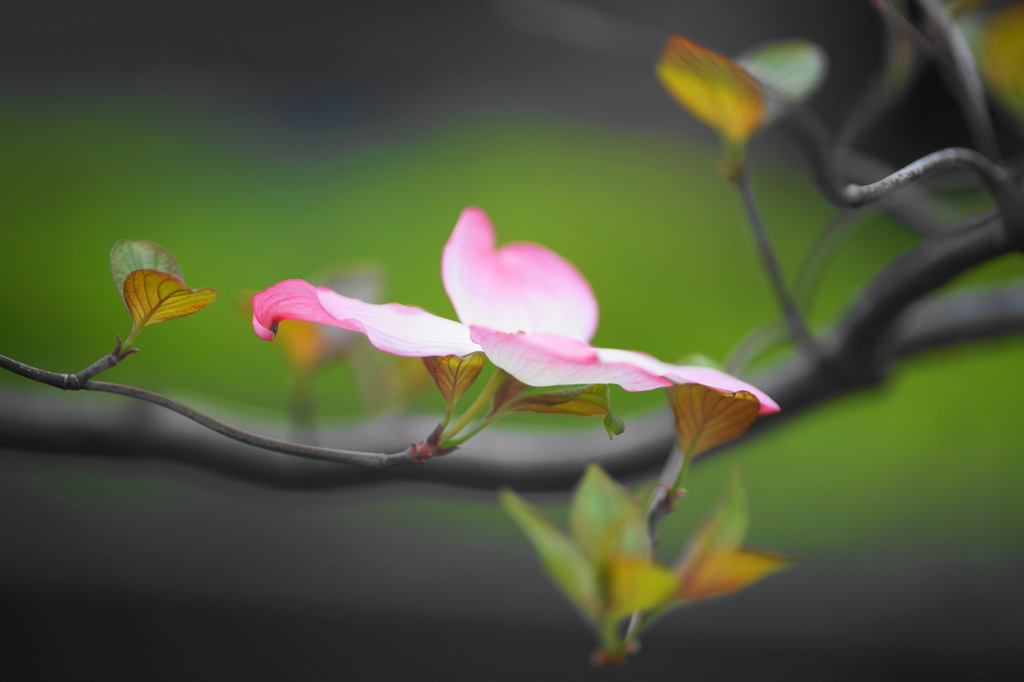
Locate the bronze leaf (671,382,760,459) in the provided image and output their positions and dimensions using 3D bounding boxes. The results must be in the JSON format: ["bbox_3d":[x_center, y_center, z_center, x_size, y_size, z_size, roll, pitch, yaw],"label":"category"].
[{"bbox_3d":[0.037,0.014,0.925,0.017,0.016,0.010,24,6,0],"label":"bronze leaf"}]

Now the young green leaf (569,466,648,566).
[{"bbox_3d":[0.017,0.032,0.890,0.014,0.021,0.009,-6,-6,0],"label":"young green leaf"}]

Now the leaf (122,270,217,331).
[{"bbox_3d":[-0.061,-0.008,0.920,0.017,0.011,0.010,0,6,0],"label":"leaf"}]

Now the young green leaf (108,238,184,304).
[{"bbox_3d":[-0.067,-0.011,0.932,0.013,0.015,0.007,-6,-3,0],"label":"young green leaf"}]

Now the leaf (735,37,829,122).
[{"bbox_3d":[0.051,-0.049,0.975,0.021,0.014,0.008,-45,0,-6],"label":"leaf"}]

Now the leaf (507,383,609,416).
[{"bbox_3d":[0.009,0.011,0.925,0.021,0.007,0.011,0,6,0],"label":"leaf"}]

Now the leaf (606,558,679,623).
[{"bbox_3d":[0.022,0.043,0.875,0.012,0.011,0.010,34,18,6],"label":"leaf"}]

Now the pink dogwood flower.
[{"bbox_3d":[0.002,-0.008,0.935,0.096,0.031,0.068,9,3,0],"label":"pink dogwood flower"}]

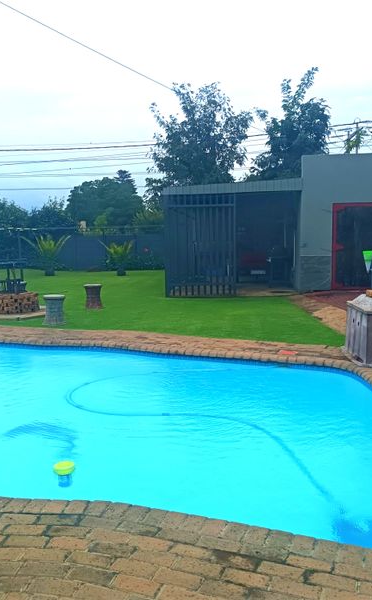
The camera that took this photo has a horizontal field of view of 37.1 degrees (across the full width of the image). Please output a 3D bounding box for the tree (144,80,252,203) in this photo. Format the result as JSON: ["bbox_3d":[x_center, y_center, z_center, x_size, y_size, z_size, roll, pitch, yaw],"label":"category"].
[{"bbox_3d":[0.642,-5.401,24.547,4.777,8.056,4.777,-1,6,0],"label":"tree"}]

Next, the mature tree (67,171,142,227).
[{"bbox_3d":[-6.577,-7.101,45.478,6.303,6.895,6.303,-1,6,0],"label":"mature tree"}]

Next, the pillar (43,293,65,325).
[{"bbox_3d":[-2.213,0.171,9.462,0.383,0.479,0.383,-1,6,0],"label":"pillar"}]

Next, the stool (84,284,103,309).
[{"bbox_3d":[-1.879,-0.068,11.509,0.382,0.481,0.382,-1,6,0],"label":"stool"}]

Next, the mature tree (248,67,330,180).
[{"bbox_3d":[4.629,-5.762,24.513,4.100,8.670,4.100,-1,6,0],"label":"mature tree"}]

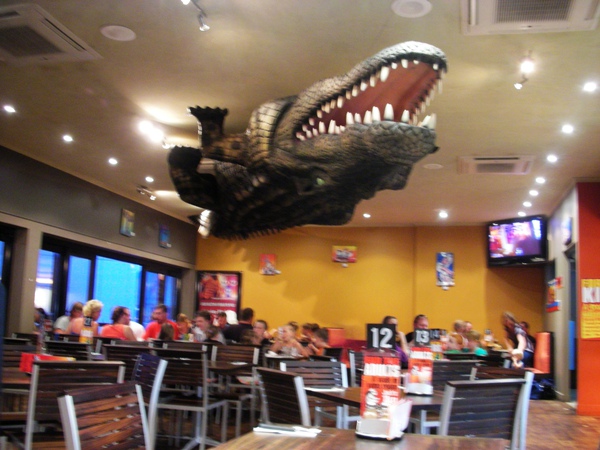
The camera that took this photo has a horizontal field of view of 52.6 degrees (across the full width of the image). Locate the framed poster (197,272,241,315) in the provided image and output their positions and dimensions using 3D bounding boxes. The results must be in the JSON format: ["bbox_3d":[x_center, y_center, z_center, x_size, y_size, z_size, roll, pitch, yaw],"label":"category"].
[{"bbox_3d":[-1.907,1.703,14.257,1.128,1.265,0.060,1,-10,15],"label":"framed poster"}]

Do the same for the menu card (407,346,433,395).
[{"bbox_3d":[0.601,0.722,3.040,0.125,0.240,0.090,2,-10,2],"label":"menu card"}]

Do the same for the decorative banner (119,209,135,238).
[{"bbox_3d":[-3.366,-0.049,11.901,0.040,0.483,0.463,1,-10,15],"label":"decorative banner"}]

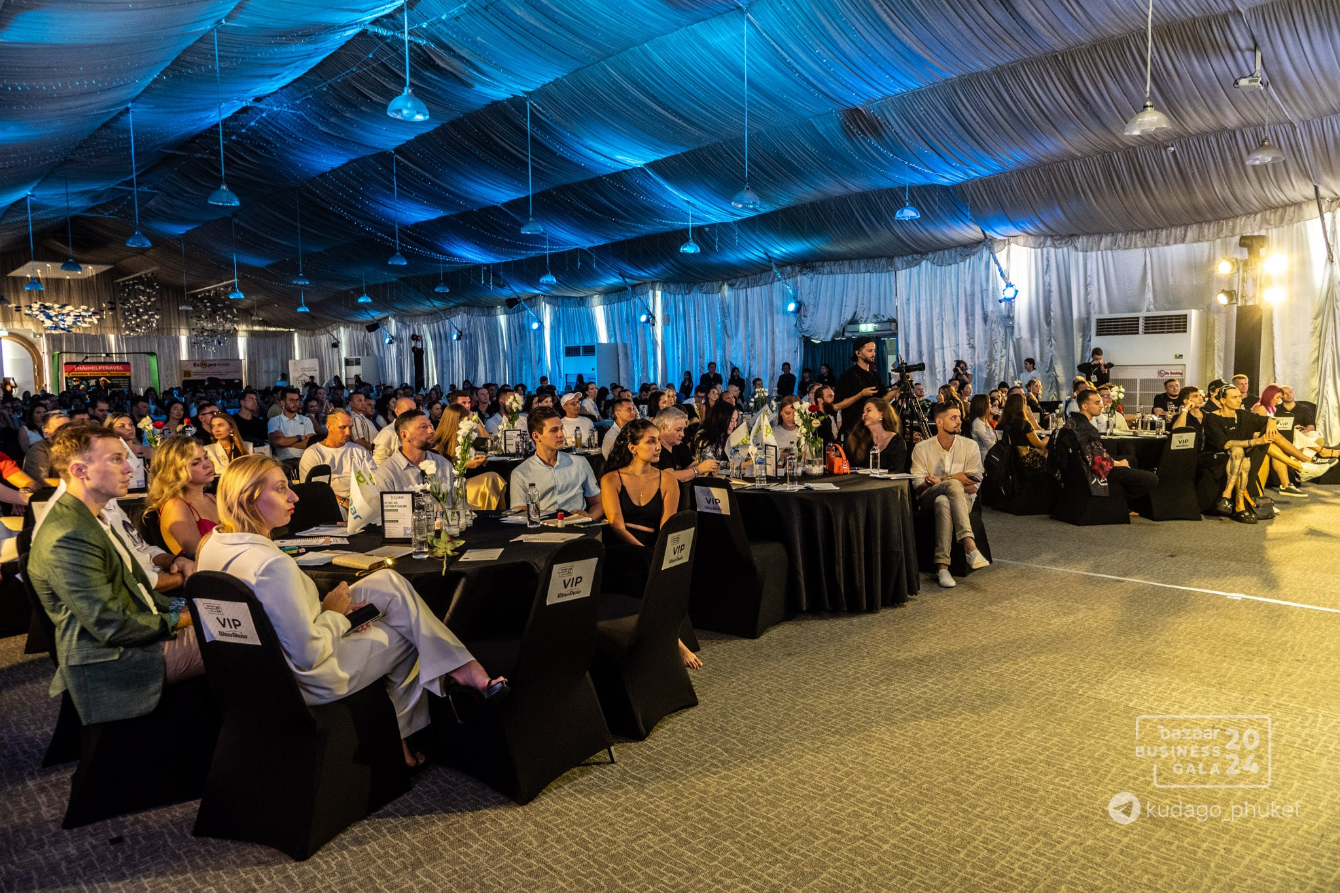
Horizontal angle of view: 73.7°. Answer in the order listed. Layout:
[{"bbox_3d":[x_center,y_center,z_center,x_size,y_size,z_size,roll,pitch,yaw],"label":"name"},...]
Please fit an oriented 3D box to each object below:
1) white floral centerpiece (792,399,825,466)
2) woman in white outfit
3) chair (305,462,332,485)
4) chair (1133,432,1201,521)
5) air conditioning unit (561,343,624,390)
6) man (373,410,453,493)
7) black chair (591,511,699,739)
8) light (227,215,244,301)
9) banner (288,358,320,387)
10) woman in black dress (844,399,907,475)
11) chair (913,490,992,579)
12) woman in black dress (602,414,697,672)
[{"bbox_3d":[1.055,-0.062,6.694,0.240,0.520,0.240,-1,4,0],"label":"white floral centerpiece"},{"bbox_3d":[-1.077,0.615,3.266,0.540,1.260,1.000,2,5,36],"label":"woman in white outfit"},{"bbox_3d":[-2.729,0.592,6.478,0.580,0.935,0.460,1,5,20],"label":"chair"},{"bbox_3d":[5.170,0.263,9.268,0.460,0.935,0.580,0,5,4],"label":"chair"},{"bbox_3d":[-2.170,-1.636,24.421,0.720,2.320,1.450,-5,6,-41],"label":"air conditioning unit"},{"bbox_3d":[-1.468,0.447,5.363,0.540,1.320,0.800,-3,5,-20],"label":"man"},{"bbox_3d":[-0.183,0.722,3.948,0.570,0.920,0.450,2,5,32],"label":"black chair"},{"bbox_3d":[-11.985,-5.253,24.541,0.370,2.340,0.370,-1,5,0],"label":"light"},{"bbox_3d":[-13.530,-2.025,32.922,1.050,2.300,0.150,-4,5,-35],"label":"banner"},{"bbox_3d":[1.621,0.265,7.270,0.520,1.280,0.780,2,5,28],"label":"woman in black dress"},{"bbox_3d":[2.168,0.474,6.893,0.470,0.906,0.570,2,6,34],"label":"chair"},{"bbox_3d":[-0.104,0.486,4.711,0.500,1.270,0.700,-5,6,-42],"label":"woman in black dress"}]

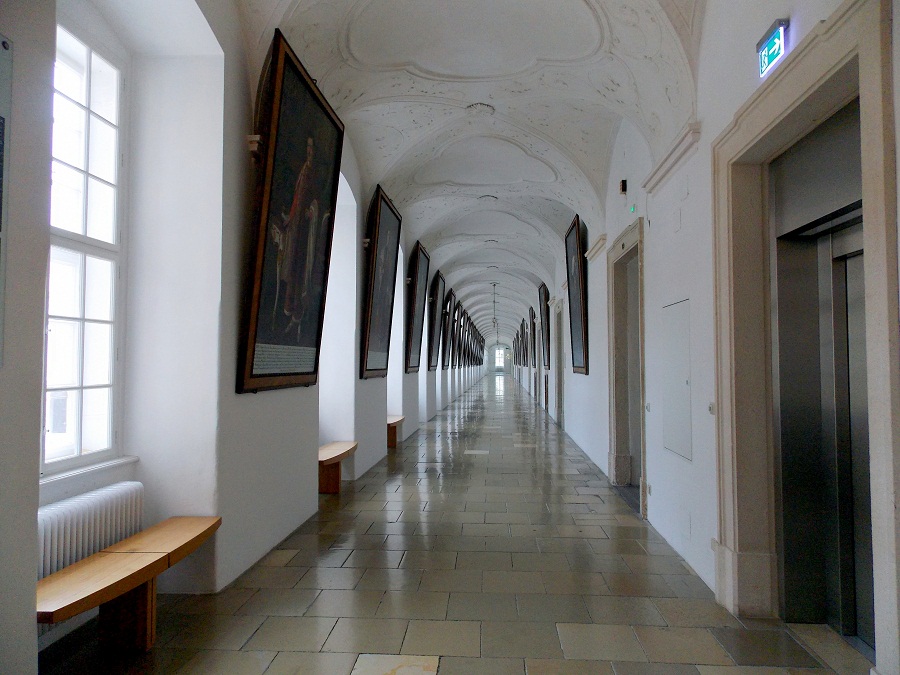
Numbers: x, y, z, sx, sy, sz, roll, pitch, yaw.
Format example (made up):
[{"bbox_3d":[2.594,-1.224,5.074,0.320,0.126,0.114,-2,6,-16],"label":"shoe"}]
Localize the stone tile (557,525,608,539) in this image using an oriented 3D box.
[{"bbox_3d":[1.135,1.689,5.159,0.402,0.020,0.390,0,-2,4],"label":"stone tile"}]

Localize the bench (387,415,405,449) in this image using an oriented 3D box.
[{"bbox_3d":[-1.027,1.634,10.085,0.385,0.470,1.440,0,-2,5],"label":"bench"}]

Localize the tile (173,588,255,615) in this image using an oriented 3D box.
[{"bbox_3d":[-1.417,1.603,3.613,0.395,0.020,0.398,0,-2,5],"label":"tile"}]

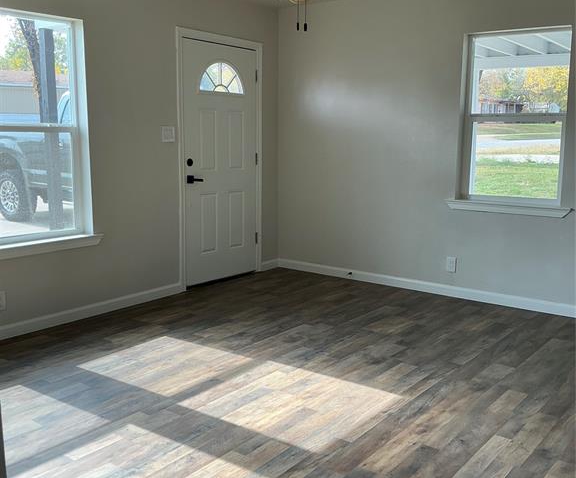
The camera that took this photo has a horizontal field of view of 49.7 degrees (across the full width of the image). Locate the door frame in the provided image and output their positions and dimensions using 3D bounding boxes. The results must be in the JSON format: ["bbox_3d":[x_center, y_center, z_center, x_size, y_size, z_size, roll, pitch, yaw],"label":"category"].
[{"bbox_3d":[-0.596,-0.672,5.470,0.120,2.144,1.061,8,12,37],"label":"door frame"}]

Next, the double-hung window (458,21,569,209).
[{"bbox_3d":[1.704,-0.910,4.715,0.786,1.277,0.100,8,12,37],"label":"double-hung window"}]

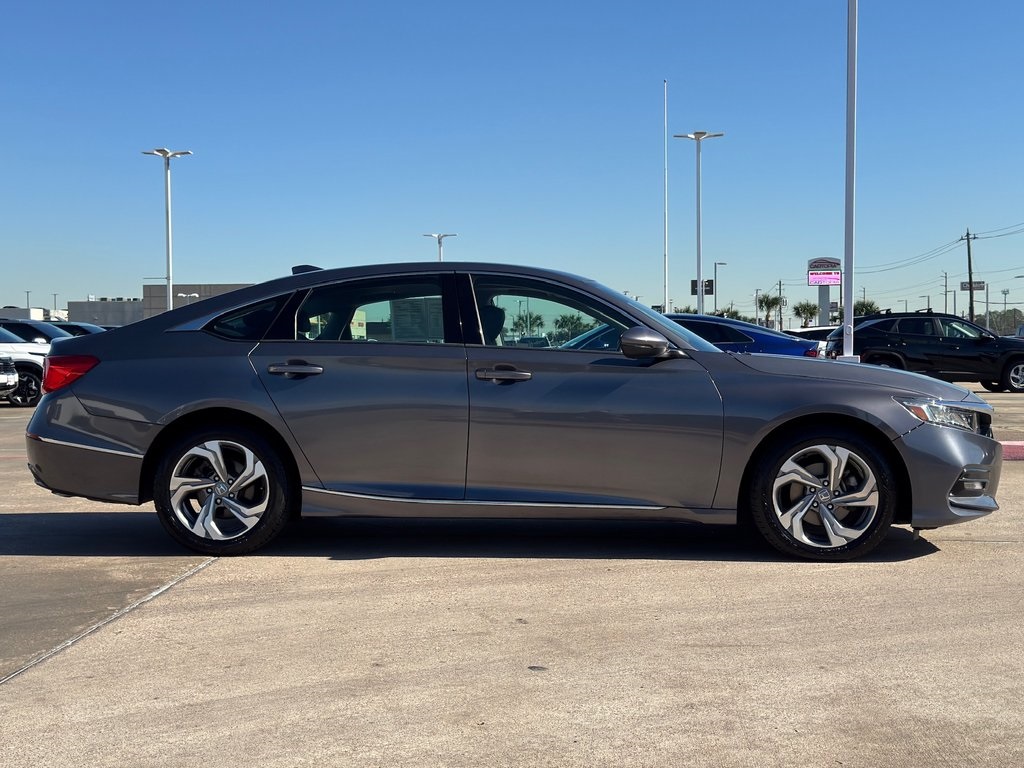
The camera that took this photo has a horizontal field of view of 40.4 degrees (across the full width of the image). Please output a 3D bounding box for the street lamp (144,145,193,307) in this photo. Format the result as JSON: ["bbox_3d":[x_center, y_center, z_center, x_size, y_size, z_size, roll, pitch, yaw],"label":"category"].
[{"bbox_3d":[-13.133,-4.736,53.144,1.950,8.450,1.950,0,2,4],"label":"street lamp"}]

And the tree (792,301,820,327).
[{"bbox_3d":[27.491,-5.283,130.000,2.500,4.800,2.500,0,2,0],"label":"tree"}]

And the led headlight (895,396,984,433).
[{"bbox_3d":[2.005,0.142,6.540,0.490,0.180,0.430,0,2,4],"label":"led headlight"}]

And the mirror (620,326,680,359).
[{"bbox_3d":[0.636,-0.191,6.382,0.260,0.150,0.250,0,2,4],"label":"mirror"}]

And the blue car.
[{"bbox_3d":[1.858,-0.287,19.500,4.850,1.440,1.850,0,2,0],"label":"blue car"}]

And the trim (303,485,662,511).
[{"bbox_3d":[-0.144,0.529,6.498,1.690,0.100,0.045,0,2,4],"label":"trim"}]

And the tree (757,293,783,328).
[{"bbox_3d":[24.124,-5.704,130.000,2.400,5.600,2.400,0,2,0],"label":"tree"}]

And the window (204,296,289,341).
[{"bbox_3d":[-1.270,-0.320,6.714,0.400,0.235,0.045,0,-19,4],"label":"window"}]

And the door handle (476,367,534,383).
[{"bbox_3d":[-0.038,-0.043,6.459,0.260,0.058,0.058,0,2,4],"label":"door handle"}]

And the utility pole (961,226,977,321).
[{"bbox_3d":[42.212,-8.792,128.000,1.450,11.400,0.400,-2,2,0],"label":"utility pole"}]

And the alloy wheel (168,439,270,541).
[{"bbox_3d":[-1.375,0.501,6.672,0.470,0.470,0.200,0,2,4],"label":"alloy wheel"}]

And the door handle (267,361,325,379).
[{"bbox_3d":[-1.018,-0.068,6.540,0.265,0.080,0.050,0,2,4],"label":"door handle"}]

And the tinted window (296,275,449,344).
[{"bbox_3d":[-0.668,-0.354,6.661,0.735,0.350,0.040,0,-22,4],"label":"tinted window"}]

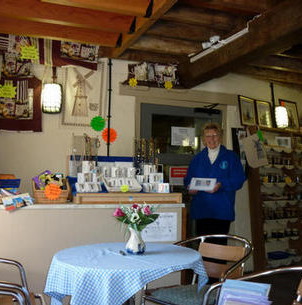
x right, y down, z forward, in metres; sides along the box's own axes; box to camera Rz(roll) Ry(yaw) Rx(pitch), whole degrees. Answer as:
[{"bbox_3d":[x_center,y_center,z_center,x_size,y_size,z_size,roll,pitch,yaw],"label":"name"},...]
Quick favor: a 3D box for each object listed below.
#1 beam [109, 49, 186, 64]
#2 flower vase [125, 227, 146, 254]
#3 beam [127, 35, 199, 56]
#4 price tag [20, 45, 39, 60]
[{"bbox_3d":[-0.038,-1.045,4.249,0.860,0.120,0.120,2,-4,-16],"label":"beam"},{"bbox_3d":[-0.073,0.415,1.830,0.090,0.130,0.090,1,-4,0],"label":"flower vase"},{"bbox_3d":[0.150,-1.143,4.160,0.860,0.160,0.080,2,-5,-18],"label":"beam"},{"bbox_3d":[-1.213,-0.999,3.880,0.190,0.155,0.010,2,-5,-18],"label":"price tag"}]

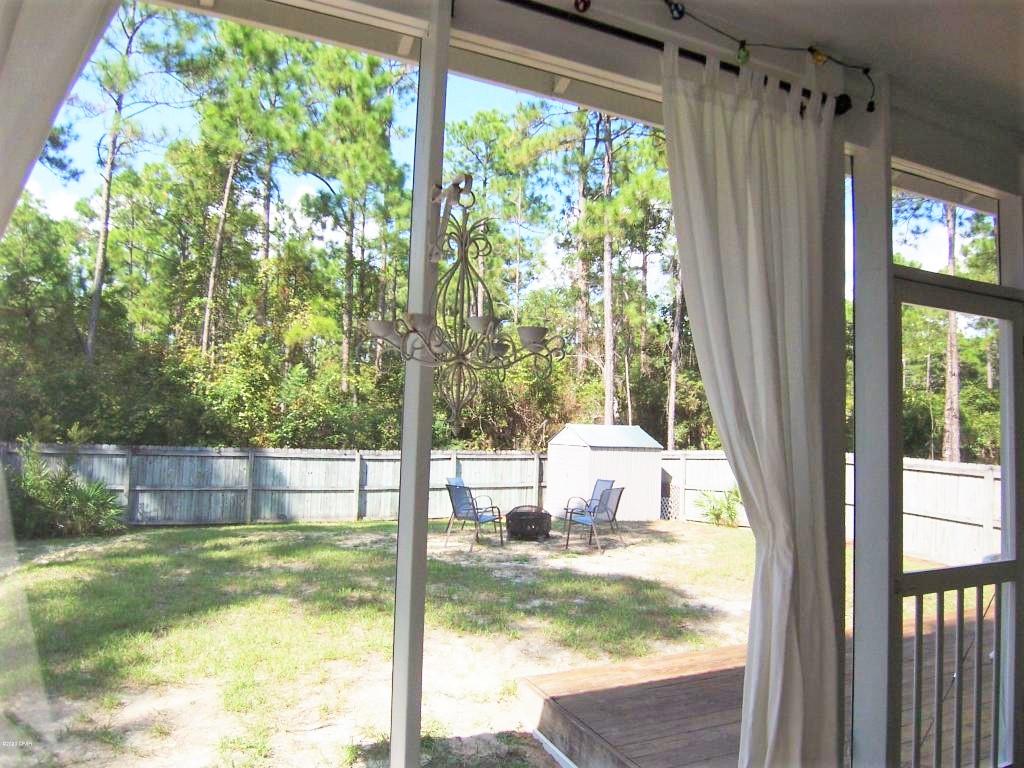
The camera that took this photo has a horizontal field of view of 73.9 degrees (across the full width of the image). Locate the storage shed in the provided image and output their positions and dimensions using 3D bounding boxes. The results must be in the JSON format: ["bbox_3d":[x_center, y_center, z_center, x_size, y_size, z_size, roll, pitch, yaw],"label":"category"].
[{"bbox_3d":[2.244,2.084,16.434,2.000,2.150,1.930,4,-4,-26],"label":"storage shed"}]

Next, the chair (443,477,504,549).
[{"bbox_3d":[-0.549,2.012,10.358,0.580,0.920,0.690,-2,-5,43],"label":"chair"}]

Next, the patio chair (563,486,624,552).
[{"bbox_3d":[1.297,2.079,10.486,0.690,0.920,0.580,-1,-5,36],"label":"patio chair"}]

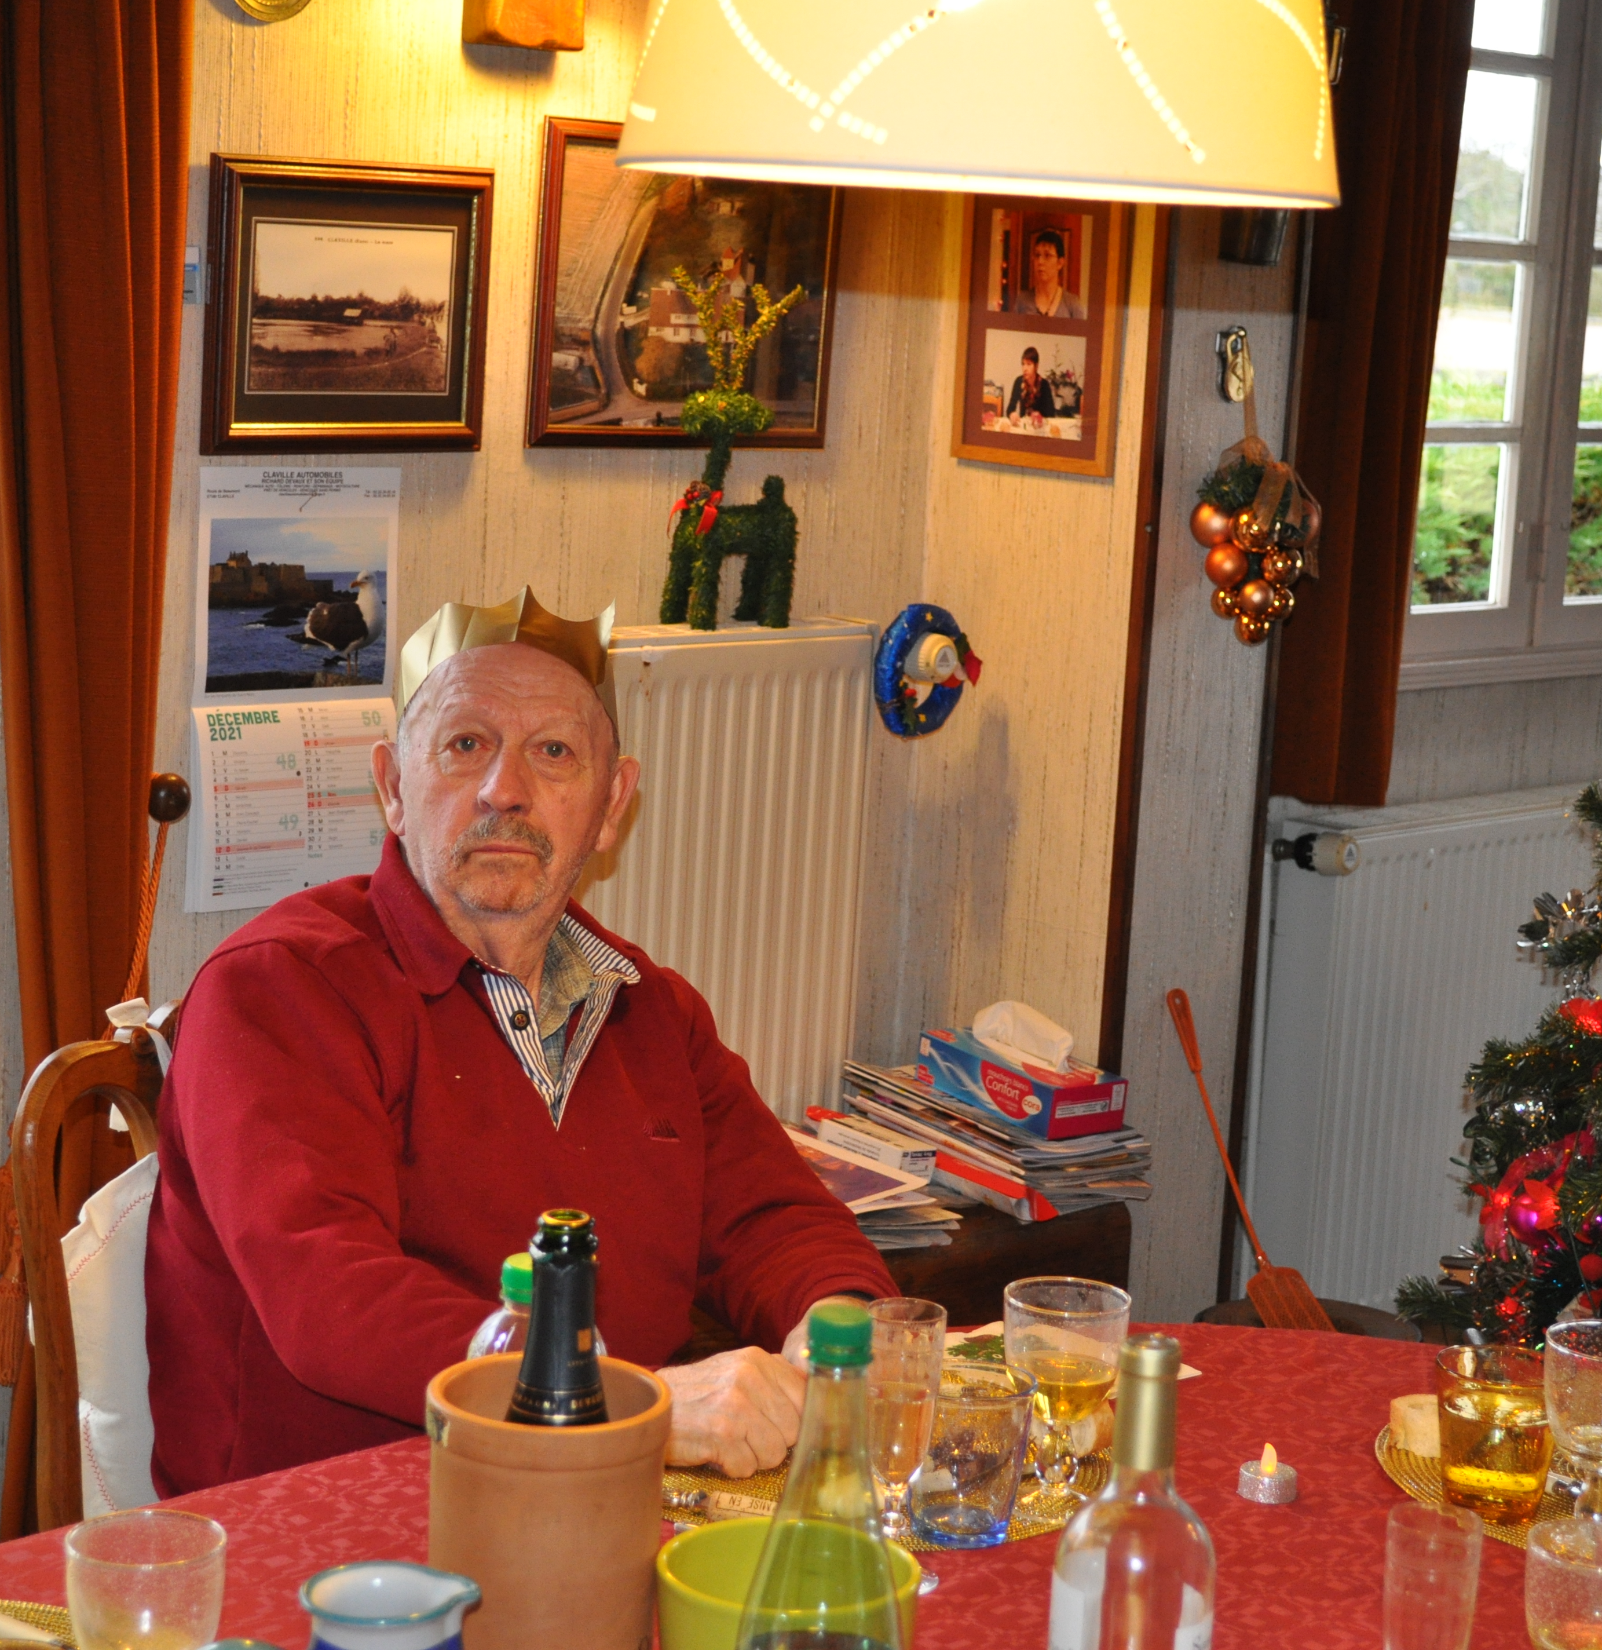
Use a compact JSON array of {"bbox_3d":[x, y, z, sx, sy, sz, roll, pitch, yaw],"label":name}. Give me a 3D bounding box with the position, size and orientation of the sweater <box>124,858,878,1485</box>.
[{"bbox_3d":[-0.204,0.309,2.703,0.480,0.590,0.520,12,12,43],"label":"sweater"}]

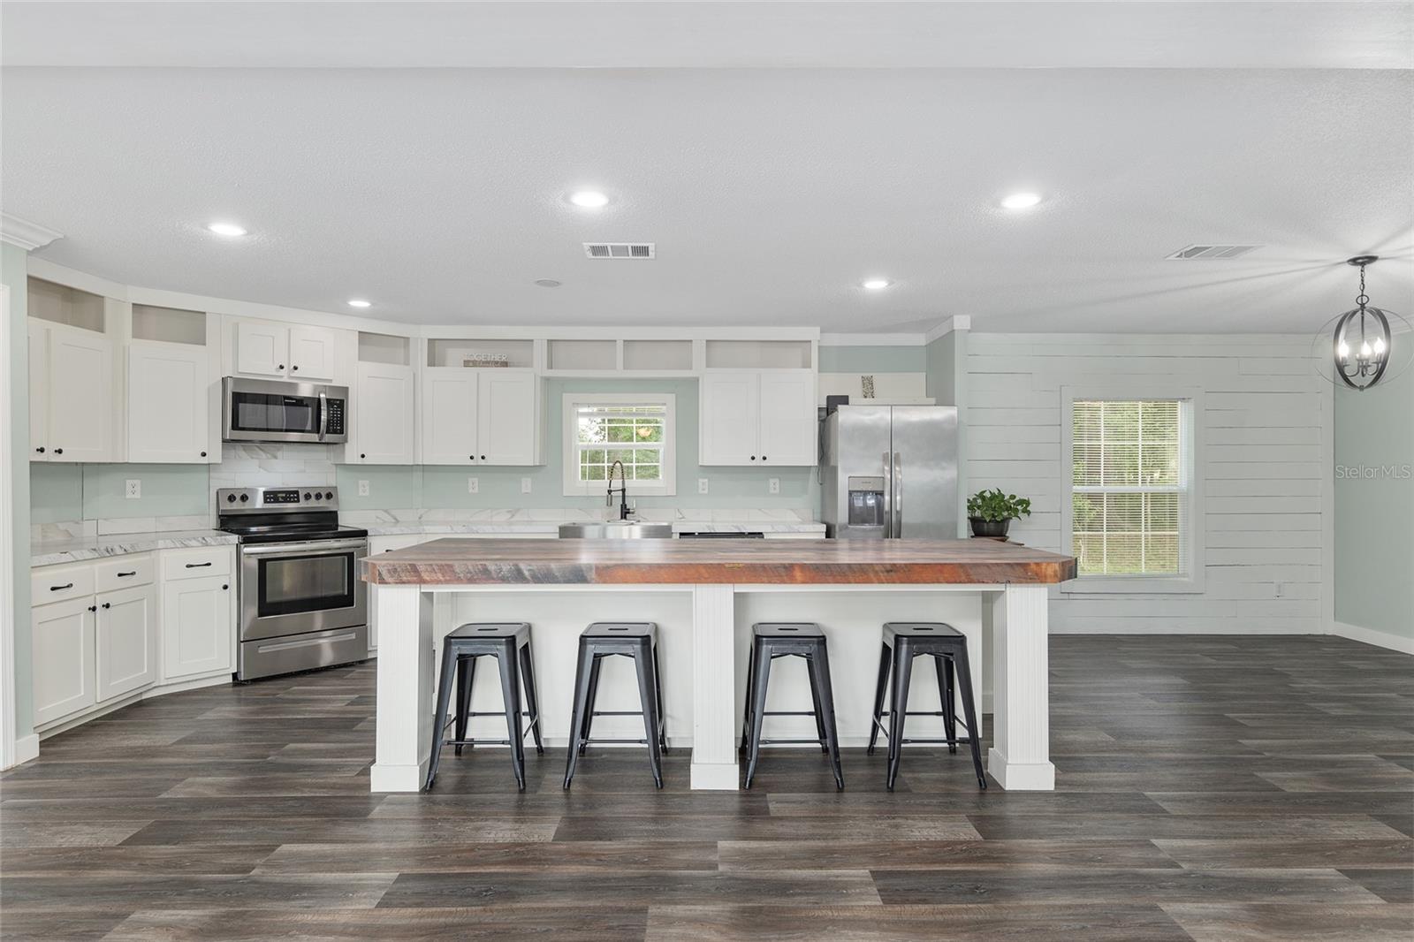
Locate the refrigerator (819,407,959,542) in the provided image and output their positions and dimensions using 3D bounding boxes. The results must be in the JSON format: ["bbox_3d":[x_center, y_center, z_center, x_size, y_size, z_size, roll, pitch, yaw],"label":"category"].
[{"bbox_3d":[1.343,0.441,5.599,0.845,1.785,0.780,0,0,0],"label":"refrigerator"}]

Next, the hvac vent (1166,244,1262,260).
[{"bbox_3d":[2.590,-1.110,3.820,0.355,0.020,0.270,0,0,0],"label":"hvac vent"}]

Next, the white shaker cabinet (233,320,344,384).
[{"bbox_3d":[-3.022,-0.830,5.347,0.730,0.385,0.330,0,0,-45],"label":"white shaker cabinet"}]

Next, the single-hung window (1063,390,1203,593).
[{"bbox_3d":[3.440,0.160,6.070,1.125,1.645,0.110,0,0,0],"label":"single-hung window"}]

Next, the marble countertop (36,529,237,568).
[{"bbox_3d":[-3.445,0.426,4.348,0.900,0.050,1.650,0,0,0],"label":"marble countertop"}]

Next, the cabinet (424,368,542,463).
[{"bbox_3d":[-1.741,-0.420,5.890,0.915,0.757,0.305,0,0,0],"label":"cabinet"}]

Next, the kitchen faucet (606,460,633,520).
[{"bbox_3d":[-0.692,0.159,5.896,0.130,0.490,0.230,0,0,29],"label":"kitchen faucet"}]

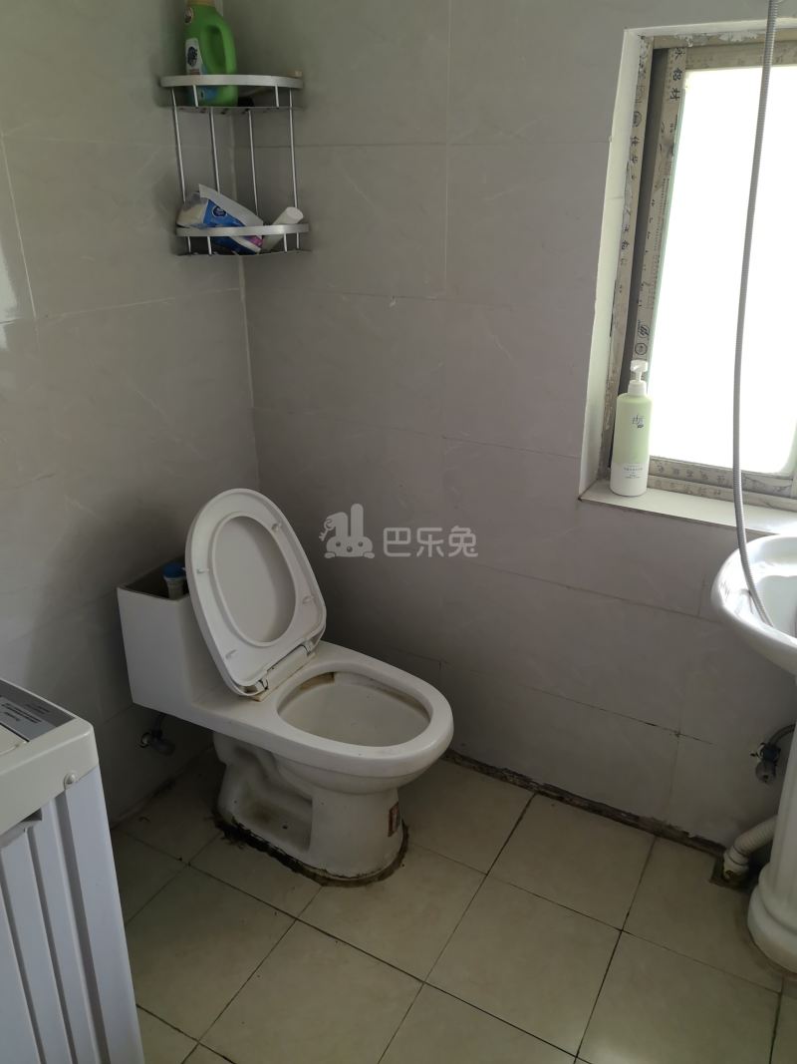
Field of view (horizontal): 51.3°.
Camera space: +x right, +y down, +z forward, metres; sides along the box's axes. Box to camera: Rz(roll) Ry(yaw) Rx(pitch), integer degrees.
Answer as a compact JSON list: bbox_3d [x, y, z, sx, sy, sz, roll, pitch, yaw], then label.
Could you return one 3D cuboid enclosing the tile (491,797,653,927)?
[{"bbox_3d":[0.399,0.738,1.888,0.299,0.010,0.295,13,28,26],"label":"tile"}]

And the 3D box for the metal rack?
[{"bbox_3d":[-0.328,-0.764,1.738,0.280,0.339,0.215,-7,26,-15],"label":"metal rack"}]

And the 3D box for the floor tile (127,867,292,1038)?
[{"bbox_3d":[-0.414,0.836,1.677,0.299,0.010,0.299,13,28,26],"label":"floor tile"}]

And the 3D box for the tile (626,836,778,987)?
[{"bbox_3d":[0.662,0.799,1.757,0.299,0.010,0.295,13,28,26],"label":"tile"}]

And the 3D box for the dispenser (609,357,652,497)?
[{"bbox_3d":[0.485,-0.213,1.710,0.076,0.272,0.077,1,24,7],"label":"dispenser"}]

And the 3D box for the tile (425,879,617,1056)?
[{"bbox_3d":[0.256,0.847,1.652,0.299,0.010,0.299,13,28,26],"label":"tile"}]

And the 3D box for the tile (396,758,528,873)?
[{"bbox_3d":[0.137,0.678,2.020,0.299,0.010,0.295,13,28,26],"label":"tile"}]

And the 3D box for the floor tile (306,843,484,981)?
[{"bbox_3d":[-0.007,0.787,1.784,0.299,0.010,0.299,13,28,26],"label":"floor tile"}]

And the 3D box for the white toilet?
[{"bbox_3d":[-0.205,0.319,1.837,0.719,0.800,0.355,12,27,27],"label":"white toilet"}]

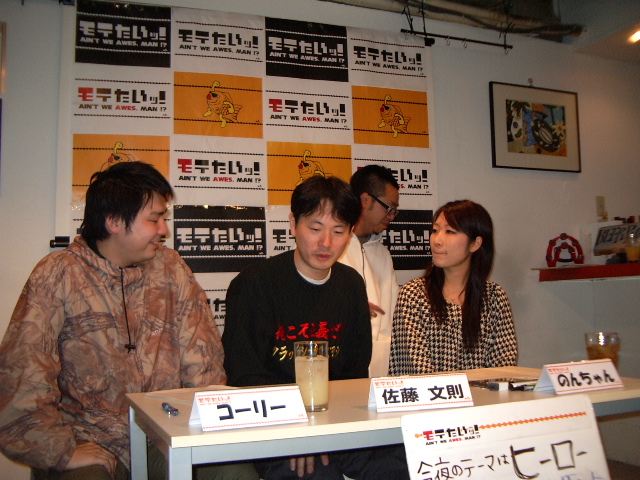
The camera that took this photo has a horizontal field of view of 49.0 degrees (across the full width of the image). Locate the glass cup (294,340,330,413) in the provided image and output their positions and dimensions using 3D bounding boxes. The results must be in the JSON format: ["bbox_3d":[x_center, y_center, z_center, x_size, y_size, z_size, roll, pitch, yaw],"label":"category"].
[{"bbox_3d":[-0.017,0.289,1.490,0.073,0.144,0.073,-2,-5,0],"label":"glass cup"}]

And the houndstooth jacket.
[{"bbox_3d":[0.444,0.381,2.380,0.420,0.520,0.280,-1,-5,-4],"label":"houndstooth jacket"}]

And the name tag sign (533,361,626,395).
[{"bbox_3d":[0.615,0.322,1.665,0.208,0.065,0.080,1,-6,-21],"label":"name tag sign"}]

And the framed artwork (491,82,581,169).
[{"bbox_3d":[1.126,-0.580,3.667,0.570,0.450,0.025,0,-6,-19],"label":"framed artwork"}]

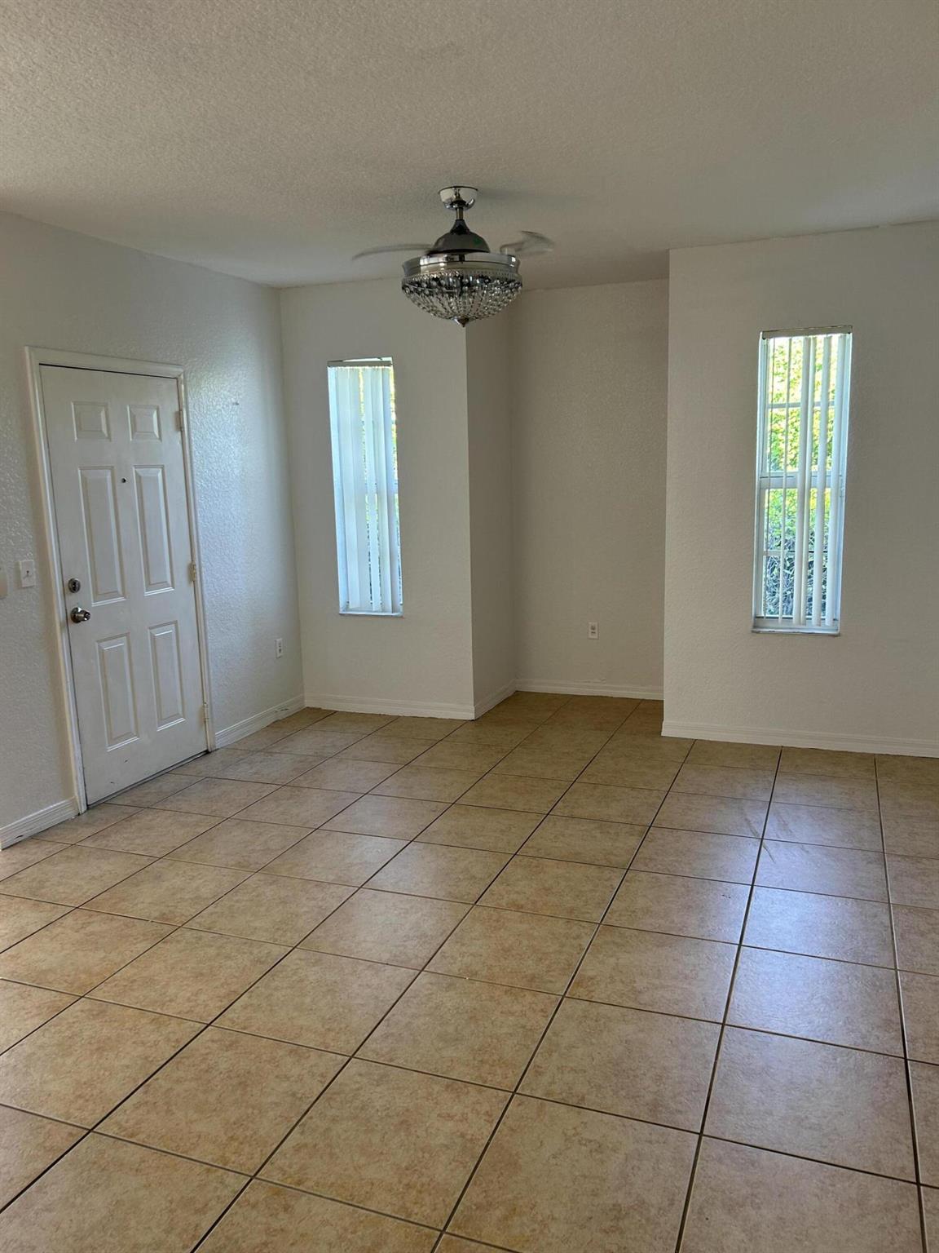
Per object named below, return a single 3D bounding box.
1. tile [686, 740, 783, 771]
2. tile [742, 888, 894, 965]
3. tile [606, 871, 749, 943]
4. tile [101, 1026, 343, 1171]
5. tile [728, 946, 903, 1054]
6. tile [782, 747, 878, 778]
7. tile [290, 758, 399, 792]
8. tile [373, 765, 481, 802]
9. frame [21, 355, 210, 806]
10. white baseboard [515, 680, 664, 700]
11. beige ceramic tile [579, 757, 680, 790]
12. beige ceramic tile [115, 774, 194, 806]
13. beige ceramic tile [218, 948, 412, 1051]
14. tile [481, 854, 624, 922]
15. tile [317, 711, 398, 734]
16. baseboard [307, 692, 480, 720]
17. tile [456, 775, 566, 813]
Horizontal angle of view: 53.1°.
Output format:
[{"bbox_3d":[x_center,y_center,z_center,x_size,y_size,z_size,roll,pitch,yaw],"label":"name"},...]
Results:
[{"bbox_3d":[1.405,0.677,4.988,0.453,0.012,0.440,2,10,21],"label":"tile"},{"bbox_3d":[1.168,1.001,3.150,0.453,0.012,0.453,2,10,21],"label":"tile"},{"bbox_3d":[0.742,0.985,3.316,0.453,0.012,0.453,2,10,21],"label":"tile"},{"bbox_3d":[-0.607,1.181,2.378,0.451,0.010,0.453,2,10,21],"label":"tile"},{"bbox_3d":[0.999,1.073,2.721,0.451,0.010,0.453,2,10,21],"label":"tile"},{"bbox_3d":[1.819,0.692,4.795,0.451,0.010,0.407,2,10,21],"label":"tile"},{"bbox_3d":[-0.629,0.769,4.812,0.452,0.015,0.452,2,10,21],"label":"tile"},{"bbox_3d":[-0.203,0.783,4.643,0.452,0.012,0.452,2,10,21],"label":"tile"},{"bbox_3d":[-1.708,-0.252,4.686,0.120,2.100,1.049,2,10,21],"label":"frame"},{"bbox_3d":[0.845,0.422,6.268,1.129,0.084,0.015,2,10,21],"label":"white baseboard"},{"bbox_3d":[0.814,0.738,4.741,0.453,0.012,0.453,2,10,21],"label":"beige ceramic tile"},{"bbox_3d":[-1.561,0.819,4.693,0.275,0.015,0.452,2,10,21],"label":"beige ceramic tile"},{"bbox_3d":[-0.444,1.109,2.809,0.453,0.012,0.453,2,10,21],"label":"beige ceramic tile"},{"bbox_3d":[0.315,0.967,3.473,0.452,0.012,0.452,2,10,21],"label":"tile"},{"bbox_3d":[-0.726,0.602,5.798,0.452,0.012,0.420,2,10,21],"label":"tile"},{"bbox_3d":[-0.520,0.517,6.035,1.212,0.085,0.015,2,10,21],"label":"baseboard"},{"bbox_3d":[0.222,0.803,4.516,0.457,0.010,0.457,2,10,21],"label":"tile"}]

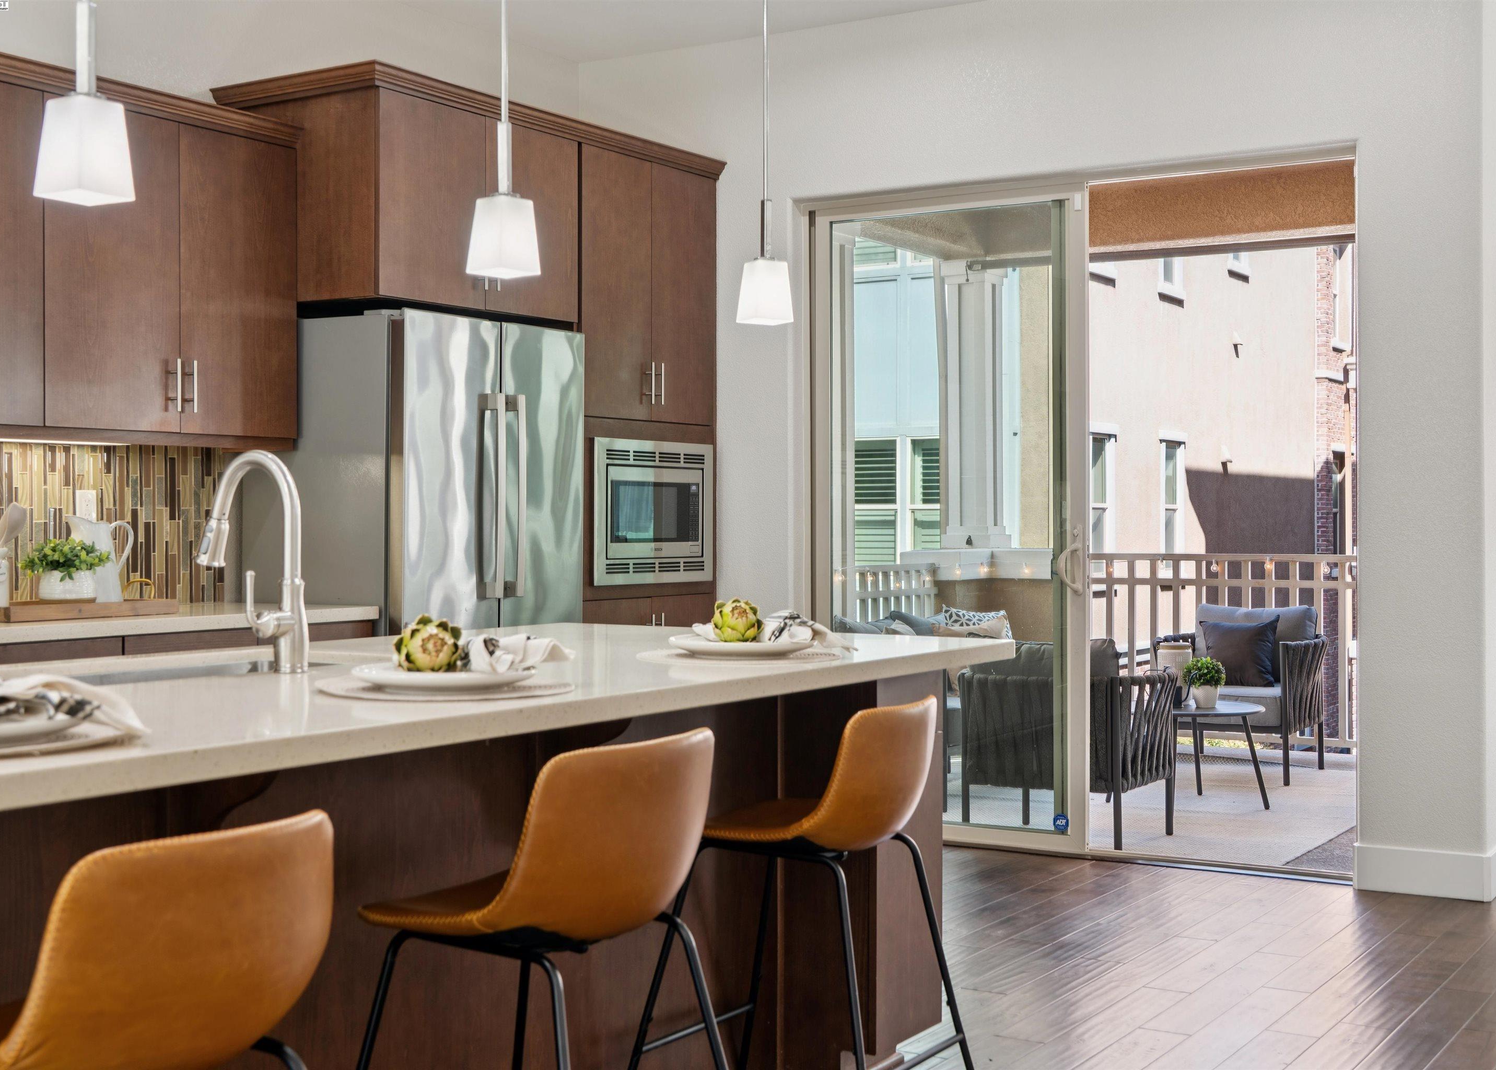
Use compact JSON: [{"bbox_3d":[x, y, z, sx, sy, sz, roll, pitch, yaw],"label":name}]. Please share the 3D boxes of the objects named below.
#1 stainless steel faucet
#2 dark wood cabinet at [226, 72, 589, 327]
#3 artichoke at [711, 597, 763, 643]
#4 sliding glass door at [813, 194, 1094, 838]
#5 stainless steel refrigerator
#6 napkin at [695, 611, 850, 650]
[{"bbox_3d":[-0.921,0.042,3.203,0.275,0.397,0.130,0,1,33],"label":"stainless steel faucet"},{"bbox_3d":[-1.122,-1.066,5.959,0.690,0.677,0.985,0,1,33],"label":"dark wood cabinet"},{"bbox_3d":[-0.023,0.176,3.660,0.101,0.094,0.101,0,1,0],"label":"artichoke"},{"bbox_3d":[0.706,-0.047,6.418,1.107,2.296,0.050,0,1,33],"label":"sliding glass door"},{"bbox_3d":[-1.085,0.205,5.914,0.755,1.789,0.890,0,1,33],"label":"stainless steel refrigerator"},{"bbox_3d":[0.046,0.189,3.664,0.350,0.078,0.180,0,1,33],"label":"napkin"}]

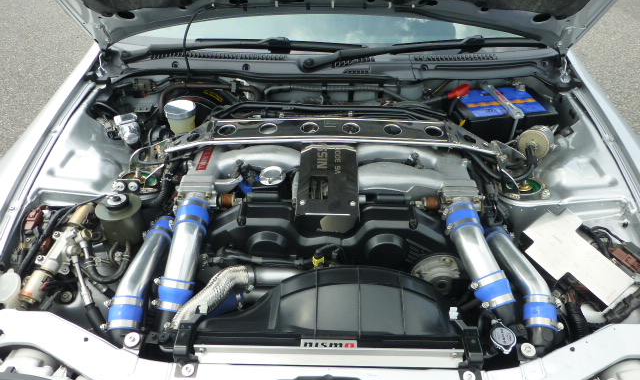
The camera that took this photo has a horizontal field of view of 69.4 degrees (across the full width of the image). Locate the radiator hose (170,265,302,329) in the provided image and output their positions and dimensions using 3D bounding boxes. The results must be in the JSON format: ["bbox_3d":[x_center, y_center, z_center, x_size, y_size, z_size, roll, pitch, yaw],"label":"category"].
[{"bbox_3d":[-0.164,0.201,0.913,0.286,0.089,0.071,-13,40,-17],"label":"radiator hose"}]

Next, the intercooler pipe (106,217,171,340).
[{"bbox_3d":[-0.376,0.184,0.993,0.085,0.085,0.259,8,61,9],"label":"intercooler pipe"}]

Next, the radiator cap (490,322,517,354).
[{"bbox_3d":[0.336,0.279,0.853,0.049,0.028,0.062,3,38,3],"label":"radiator cap"}]

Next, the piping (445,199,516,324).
[{"bbox_3d":[0.340,0.146,0.970,0.085,0.085,0.240,-10,67,-13],"label":"piping"}]

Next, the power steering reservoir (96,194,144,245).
[{"bbox_3d":[-0.442,0.066,1.036,0.100,0.110,0.100,1,38,0],"label":"power steering reservoir"}]

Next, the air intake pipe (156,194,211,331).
[{"bbox_3d":[-0.289,0.147,0.970,0.085,0.085,0.255,6,69,7],"label":"air intake pipe"}]

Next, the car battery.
[{"bbox_3d":[0.514,-0.173,1.388,0.258,0.210,0.175,-6,38,-9],"label":"car battery"}]

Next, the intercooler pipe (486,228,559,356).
[{"bbox_3d":[0.430,0.202,0.993,0.085,0.085,0.251,-5,60,-8],"label":"intercooler pipe"}]

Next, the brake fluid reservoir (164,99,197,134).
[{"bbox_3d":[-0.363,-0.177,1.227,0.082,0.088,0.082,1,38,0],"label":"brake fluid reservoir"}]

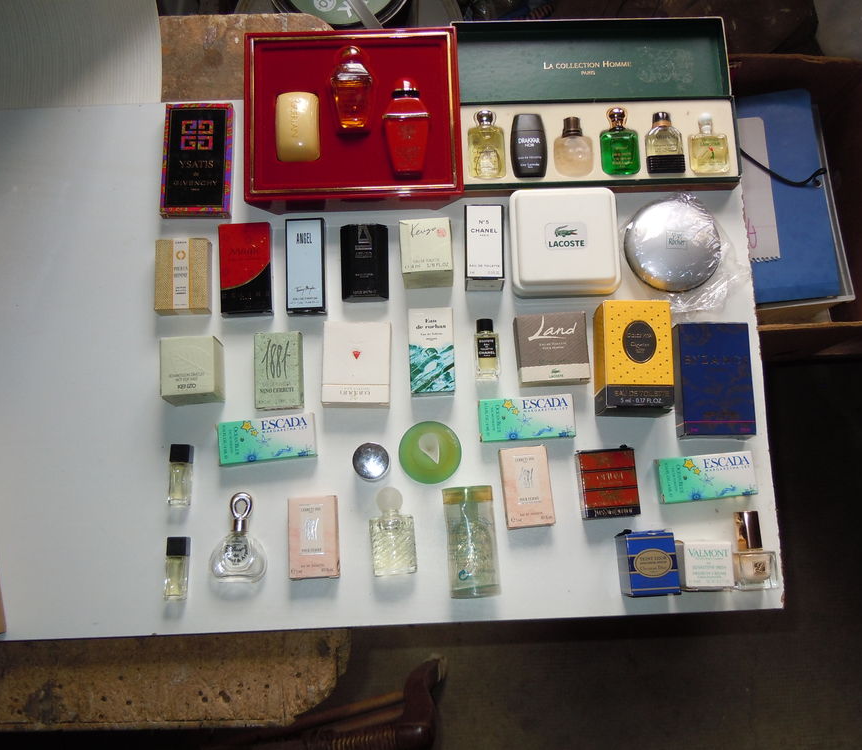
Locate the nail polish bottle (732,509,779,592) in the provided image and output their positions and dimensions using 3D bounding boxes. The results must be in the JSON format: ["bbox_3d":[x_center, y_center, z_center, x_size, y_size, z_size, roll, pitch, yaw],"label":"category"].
[{"bbox_3d":[0.227,0.123,0.609,0.026,0.017,0.055,-3,77,-1],"label":"nail polish bottle"}]

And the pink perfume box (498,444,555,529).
[{"bbox_3d":[0.070,0.083,0.641,0.034,0.015,0.057,-6,78,-1],"label":"pink perfume box"}]

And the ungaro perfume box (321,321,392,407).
[{"bbox_3d":[-0.054,-0.007,0.636,0.048,0.022,0.060,0,77,0],"label":"ungaro perfume box"}]

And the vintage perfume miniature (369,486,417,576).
[{"bbox_3d":[-0.027,0.110,0.612,0.031,0.018,0.062,-5,77,-1],"label":"vintage perfume miniature"}]

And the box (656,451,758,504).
[{"bbox_3d":[0.204,0.076,0.645,0.070,0.012,0.032,-5,78,-1],"label":"box"}]

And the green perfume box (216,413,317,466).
[{"bbox_3d":[-0.118,0.047,0.628,0.068,0.013,0.031,-6,77,-1],"label":"green perfume box"}]

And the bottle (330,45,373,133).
[{"bbox_3d":[-0.061,-0.221,0.661,0.032,0.017,0.065,-1,77,0],"label":"bottle"}]

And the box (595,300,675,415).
[{"bbox_3d":[0.146,-0.011,0.630,0.048,0.035,0.077,1,77,0],"label":"box"}]

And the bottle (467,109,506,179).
[{"bbox_3d":[0.043,-0.183,0.686,0.030,0.018,0.058,-2,78,0],"label":"bottle"}]

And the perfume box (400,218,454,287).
[{"bbox_3d":[-0.004,-0.093,0.666,0.037,0.037,0.042,-3,78,-1],"label":"perfume box"}]

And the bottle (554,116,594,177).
[{"bbox_3d":[0.120,-0.192,0.730,0.033,0.020,0.054,0,78,0],"label":"bottle"}]

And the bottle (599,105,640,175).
[{"bbox_3d":[0.149,-0.185,0.686,0.032,0.018,0.059,-1,78,0],"label":"bottle"}]

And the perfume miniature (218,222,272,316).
[{"bbox_3d":[-0.153,-0.087,0.720,0.041,0.014,0.077,-4,78,-1],"label":"perfume miniature"}]

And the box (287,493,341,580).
[{"bbox_3d":[-0.086,0.119,0.634,0.034,0.014,0.057,-3,78,0],"label":"box"}]

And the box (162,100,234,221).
[{"bbox_3d":[-0.187,-0.172,0.697,0.053,0.011,0.094,-1,78,0],"label":"box"}]

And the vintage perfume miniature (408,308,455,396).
[{"bbox_3d":[0.000,-0.017,0.640,0.031,0.018,0.063,-2,77,0],"label":"vintage perfume miniature"}]

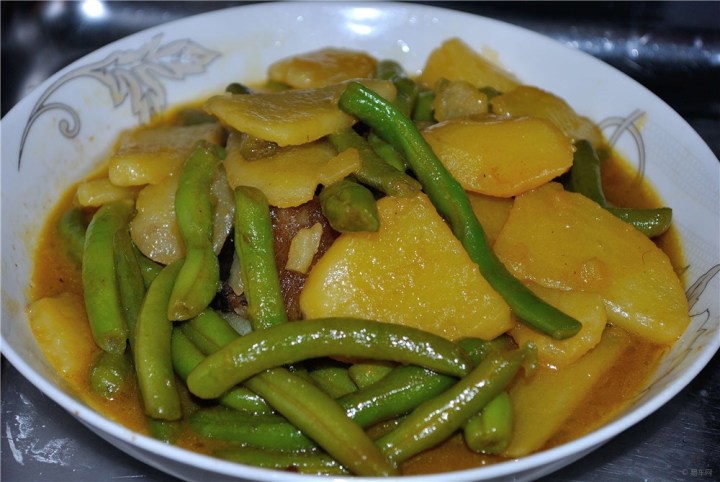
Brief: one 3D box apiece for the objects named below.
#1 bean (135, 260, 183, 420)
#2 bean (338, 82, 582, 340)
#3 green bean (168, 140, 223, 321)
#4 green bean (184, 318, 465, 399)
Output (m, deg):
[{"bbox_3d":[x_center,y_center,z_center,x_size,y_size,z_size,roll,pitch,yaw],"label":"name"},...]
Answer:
[{"bbox_3d":[-0.051,0.021,0.424,0.014,0.010,0.051,1,63,1],"label":"bean"},{"bbox_3d":[0.024,-0.011,0.443,0.014,0.023,0.098,-42,62,7],"label":"bean"},{"bbox_3d":[-0.043,-0.004,0.438,0.012,0.014,0.060,9,48,-11],"label":"green bean"},{"bbox_3d":[-0.007,0.029,0.411,0.068,0.010,0.020,-3,72,0],"label":"green bean"}]

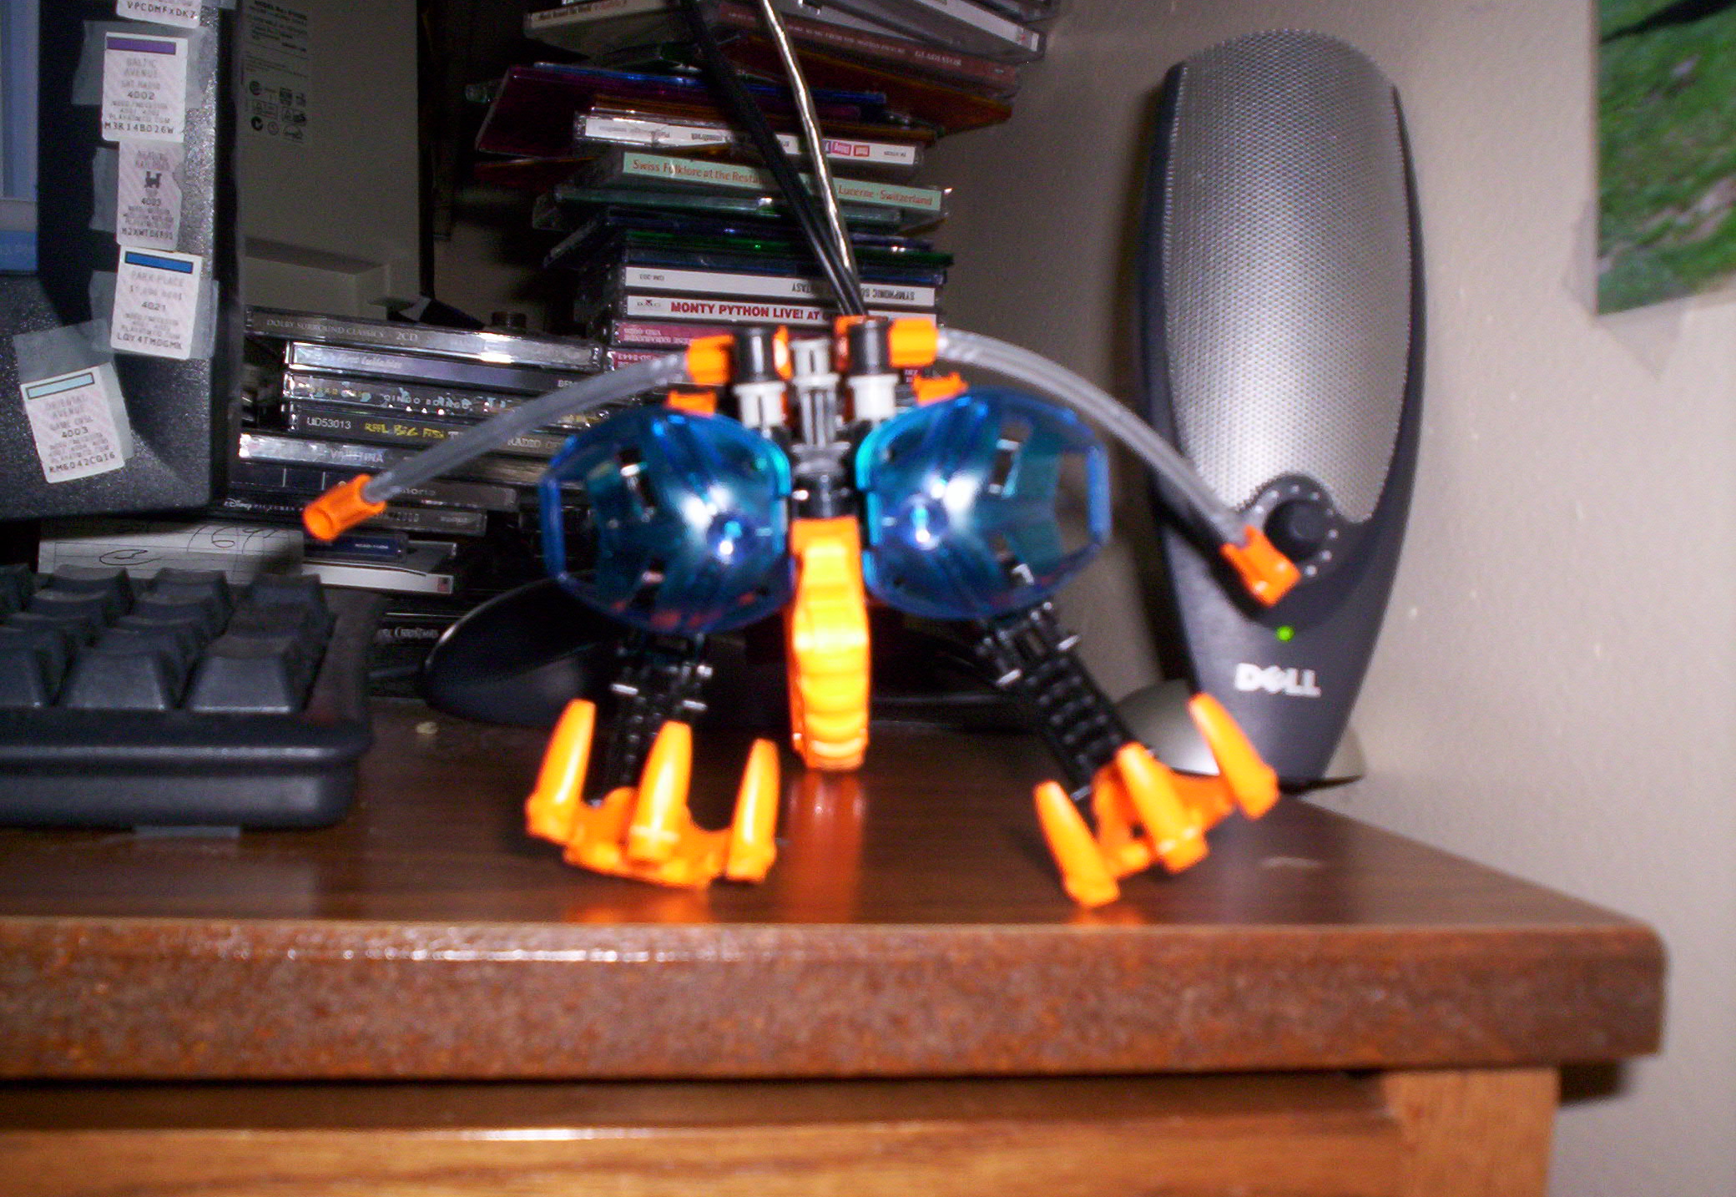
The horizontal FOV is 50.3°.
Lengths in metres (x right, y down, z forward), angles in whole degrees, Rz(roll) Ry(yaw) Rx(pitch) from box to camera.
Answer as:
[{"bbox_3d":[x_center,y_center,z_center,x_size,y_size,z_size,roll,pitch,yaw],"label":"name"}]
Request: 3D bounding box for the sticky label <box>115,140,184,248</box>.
[{"bbox_3d":[-0.166,-0.093,0.428,0.014,0.025,0.001,3,-3,-18],"label":"sticky label"}]

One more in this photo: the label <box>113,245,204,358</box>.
[{"bbox_3d":[-0.165,-0.068,0.428,0.017,0.024,0.001,6,-4,-18],"label":"label"}]

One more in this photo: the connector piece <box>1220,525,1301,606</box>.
[{"bbox_3d":[0.071,-0.006,0.335,0.016,0.007,0.007,57,0,42],"label":"connector piece"}]

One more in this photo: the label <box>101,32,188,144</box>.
[{"bbox_3d":[-0.168,-0.118,0.429,0.018,0.025,0.001,2,-2,-18],"label":"label"}]

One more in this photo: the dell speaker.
[{"bbox_3d":[0.101,-0.048,0.453,0.068,0.180,0.082,3,2,1],"label":"dell speaker"}]

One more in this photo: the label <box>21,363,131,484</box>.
[{"bbox_3d":[-0.181,-0.040,0.422,0.017,0.023,0.001,-15,3,-18],"label":"label"}]

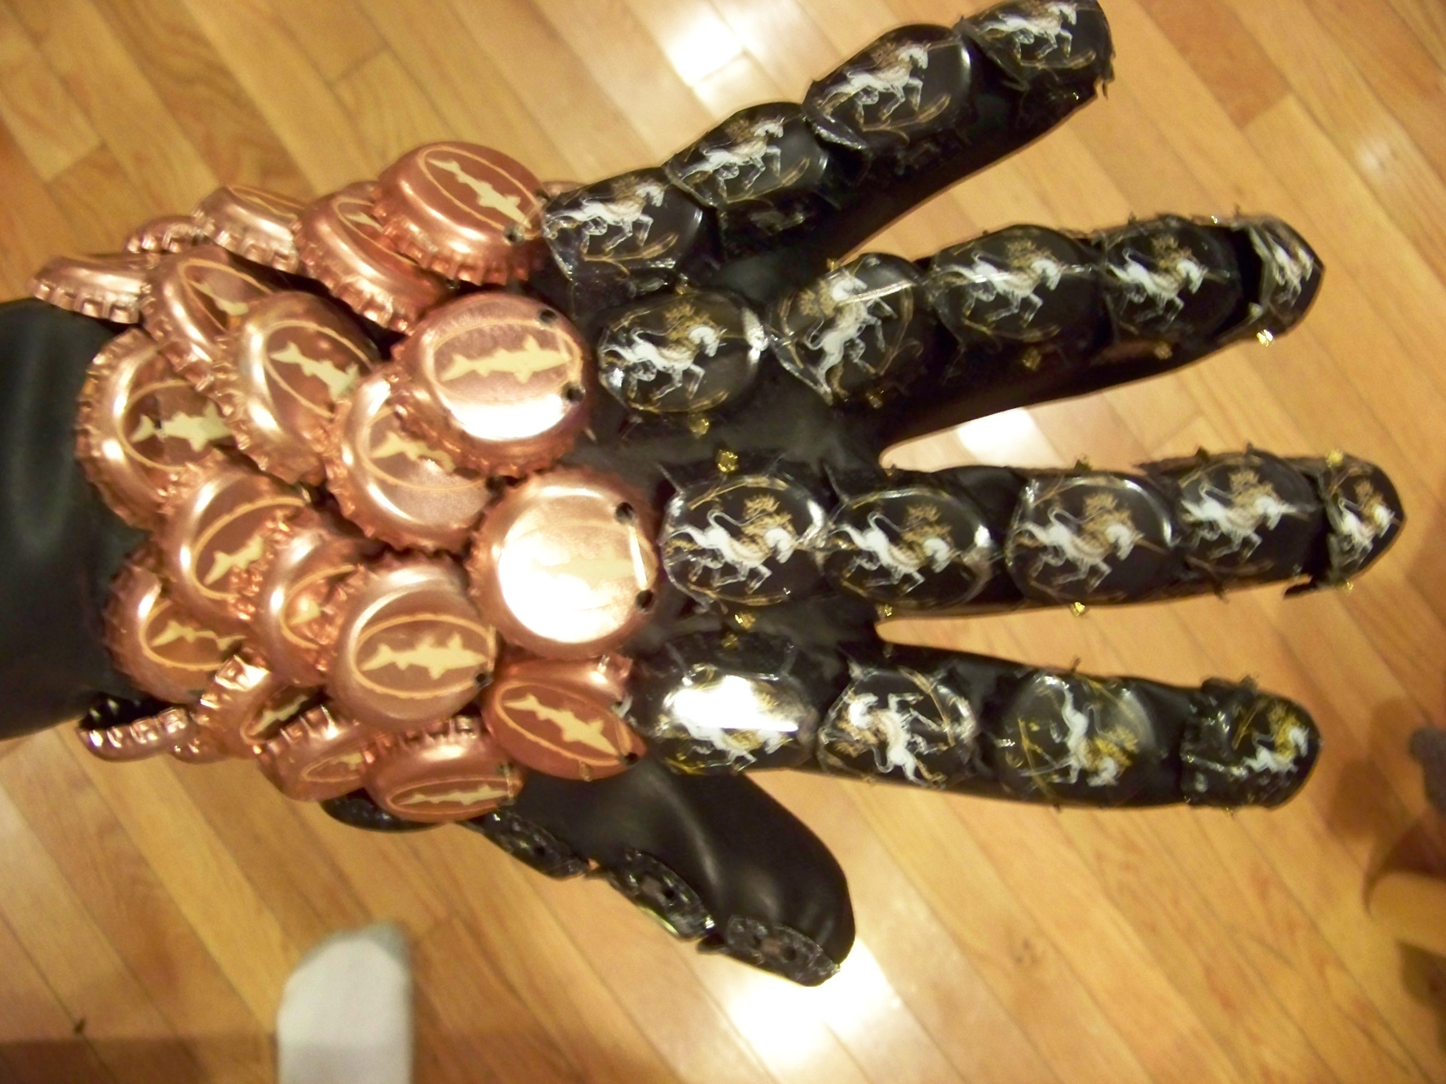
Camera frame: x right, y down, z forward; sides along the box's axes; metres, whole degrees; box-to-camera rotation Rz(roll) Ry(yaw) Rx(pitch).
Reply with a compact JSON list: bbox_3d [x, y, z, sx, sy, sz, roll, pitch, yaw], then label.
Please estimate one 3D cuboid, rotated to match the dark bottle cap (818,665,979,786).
[{"bbox_3d":[0.029,0.030,0.249,0.028,0.008,0.025,3,100,-1],"label":"dark bottle cap"}]

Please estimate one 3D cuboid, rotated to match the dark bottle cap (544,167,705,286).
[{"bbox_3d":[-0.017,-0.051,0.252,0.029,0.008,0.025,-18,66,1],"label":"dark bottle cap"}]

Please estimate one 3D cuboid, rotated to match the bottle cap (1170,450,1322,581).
[{"bbox_3d":[0.088,-0.004,0.252,0.029,0.008,0.027,1,87,-12],"label":"bottle cap"}]

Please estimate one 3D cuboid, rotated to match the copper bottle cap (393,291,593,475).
[{"bbox_3d":[-0.034,-0.025,0.231,0.031,0.006,0.031,2,71,-22],"label":"copper bottle cap"}]

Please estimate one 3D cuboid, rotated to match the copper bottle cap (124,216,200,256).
[{"bbox_3d":[-0.104,-0.061,0.304,0.031,0.031,0.006,-1,95,0],"label":"copper bottle cap"}]

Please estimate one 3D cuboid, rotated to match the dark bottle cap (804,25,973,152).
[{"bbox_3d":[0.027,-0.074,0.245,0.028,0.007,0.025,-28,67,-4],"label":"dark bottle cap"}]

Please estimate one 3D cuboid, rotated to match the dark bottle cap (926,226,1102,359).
[{"bbox_3d":[0.047,-0.040,0.243,0.029,0.008,0.025,-6,71,0],"label":"dark bottle cap"}]

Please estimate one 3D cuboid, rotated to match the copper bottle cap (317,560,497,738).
[{"bbox_3d":[-0.049,0.017,0.239,0.030,0.007,0.030,-10,109,-31],"label":"copper bottle cap"}]

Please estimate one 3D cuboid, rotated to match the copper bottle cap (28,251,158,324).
[{"bbox_3d":[-0.101,-0.043,0.255,0.031,0.031,0.006,12,102,0],"label":"copper bottle cap"}]

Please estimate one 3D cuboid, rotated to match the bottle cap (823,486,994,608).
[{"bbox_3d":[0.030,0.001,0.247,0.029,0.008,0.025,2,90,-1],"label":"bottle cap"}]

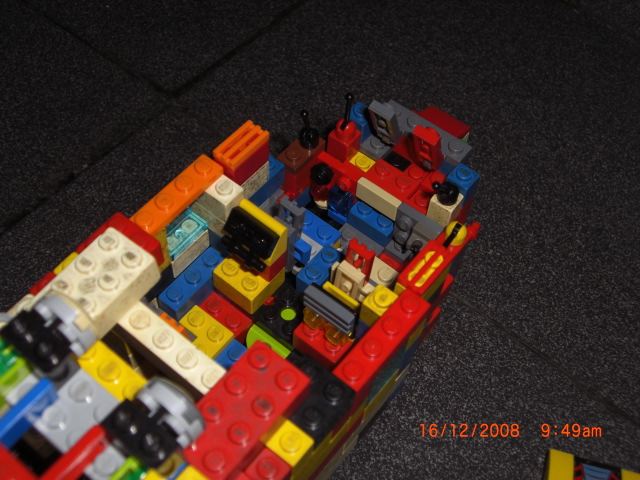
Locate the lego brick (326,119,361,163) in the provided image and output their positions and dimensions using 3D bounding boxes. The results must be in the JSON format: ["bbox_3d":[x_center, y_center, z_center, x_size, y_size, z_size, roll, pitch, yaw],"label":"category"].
[{"bbox_3d":[0.008,-0.033,0.280,0.008,0.015,0.008,35,63,17],"label":"lego brick"}]

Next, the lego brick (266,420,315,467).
[{"bbox_3d":[-0.007,0.049,0.203,0.008,0.011,0.008,36,63,17],"label":"lego brick"}]

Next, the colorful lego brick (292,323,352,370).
[{"bbox_3d":[0.001,0.031,0.259,0.016,0.011,0.008,35,63,17],"label":"colorful lego brick"}]

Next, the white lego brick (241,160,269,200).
[{"bbox_3d":[-0.025,-0.019,0.275,0.008,0.010,0.016,35,63,17],"label":"white lego brick"}]

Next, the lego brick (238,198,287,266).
[{"bbox_3d":[-0.018,-0.002,0.254,0.016,0.013,0.008,35,63,17],"label":"lego brick"}]

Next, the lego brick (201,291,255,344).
[{"bbox_3d":[-0.030,0.026,0.276,0.016,0.011,0.008,36,63,17],"label":"lego brick"}]

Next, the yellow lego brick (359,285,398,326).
[{"bbox_3d":[0.017,0.019,0.235,0.008,0.011,0.008,34,61,19],"label":"yellow lego brick"}]

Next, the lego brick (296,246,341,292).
[{"bbox_3d":[0.001,0.009,0.272,0.008,0.011,0.016,35,63,17],"label":"lego brick"}]

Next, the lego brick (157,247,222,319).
[{"bbox_3d":[-0.039,0.014,0.271,0.008,0.011,0.024,35,63,17],"label":"lego brick"}]

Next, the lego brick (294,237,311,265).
[{"bbox_3d":[-0.006,0.004,0.289,0.005,0.007,0.004,36,63,17],"label":"lego brick"}]

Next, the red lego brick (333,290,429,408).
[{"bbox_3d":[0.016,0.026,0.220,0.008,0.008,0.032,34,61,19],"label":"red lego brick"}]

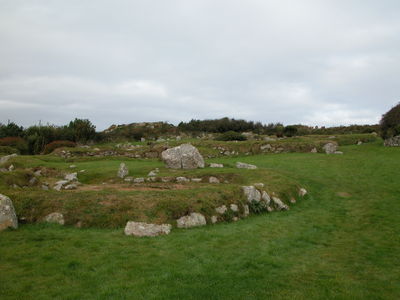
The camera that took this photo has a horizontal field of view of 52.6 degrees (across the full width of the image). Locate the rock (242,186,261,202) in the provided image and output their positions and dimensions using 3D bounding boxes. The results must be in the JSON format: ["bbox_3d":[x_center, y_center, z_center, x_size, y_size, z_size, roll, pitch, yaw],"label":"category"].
[{"bbox_3d":[1.034,0.885,8.000,0.359,0.320,0.280,0,3,7],"label":"rock"}]

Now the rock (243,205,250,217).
[{"bbox_3d":[0.879,1.142,7.600,0.120,0.212,0.120,0,3,7],"label":"rock"}]

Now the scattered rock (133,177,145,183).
[{"bbox_3d":[-1.767,0.848,11.622,0.326,0.159,0.243,0,3,-4],"label":"scattered rock"}]

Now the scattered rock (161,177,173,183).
[{"bbox_3d":[-0.963,0.848,11.622,0.326,0.159,0.243,0,3,-2],"label":"scattered rock"}]

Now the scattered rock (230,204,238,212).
[{"bbox_3d":[0.648,1.090,7.600,0.147,0.147,0.130,0,3,5],"label":"scattered rock"}]

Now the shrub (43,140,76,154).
[{"bbox_3d":[-9.696,-0.173,27.908,2.316,0.935,1.816,0,3,-10],"label":"shrub"}]

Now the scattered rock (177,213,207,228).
[{"bbox_3d":[-0.149,1.232,7.066,0.519,0.273,0.333,0,3,-1],"label":"scattered rock"}]

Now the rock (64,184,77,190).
[{"bbox_3d":[-3.381,0.983,10.600,0.308,0.154,0.260,-1,3,-18],"label":"rock"}]

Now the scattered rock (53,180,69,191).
[{"bbox_3d":[-3.435,0.874,9.959,0.377,0.209,0.317,0,3,-10],"label":"scattered rock"}]

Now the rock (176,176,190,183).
[{"bbox_3d":[-0.497,0.875,12.000,0.422,0.174,0.280,0,3,-2],"label":"rock"}]

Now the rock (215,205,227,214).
[{"bbox_3d":[0.384,1.116,7.585,0.213,0.178,0.169,0,3,1],"label":"rock"}]

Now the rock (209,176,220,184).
[{"bbox_3d":[0.410,0.862,11.427,0.321,0.212,0.255,0,3,1],"label":"rock"}]

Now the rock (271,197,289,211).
[{"bbox_3d":[1.607,1.072,8.100,0.344,0.275,0.260,1,3,11],"label":"rock"}]

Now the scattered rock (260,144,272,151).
[{"bbox_3d":[4.193,-0.158,25.500,0.742,0.371,0.500,0,3,9],"label":"scattered rock"}]

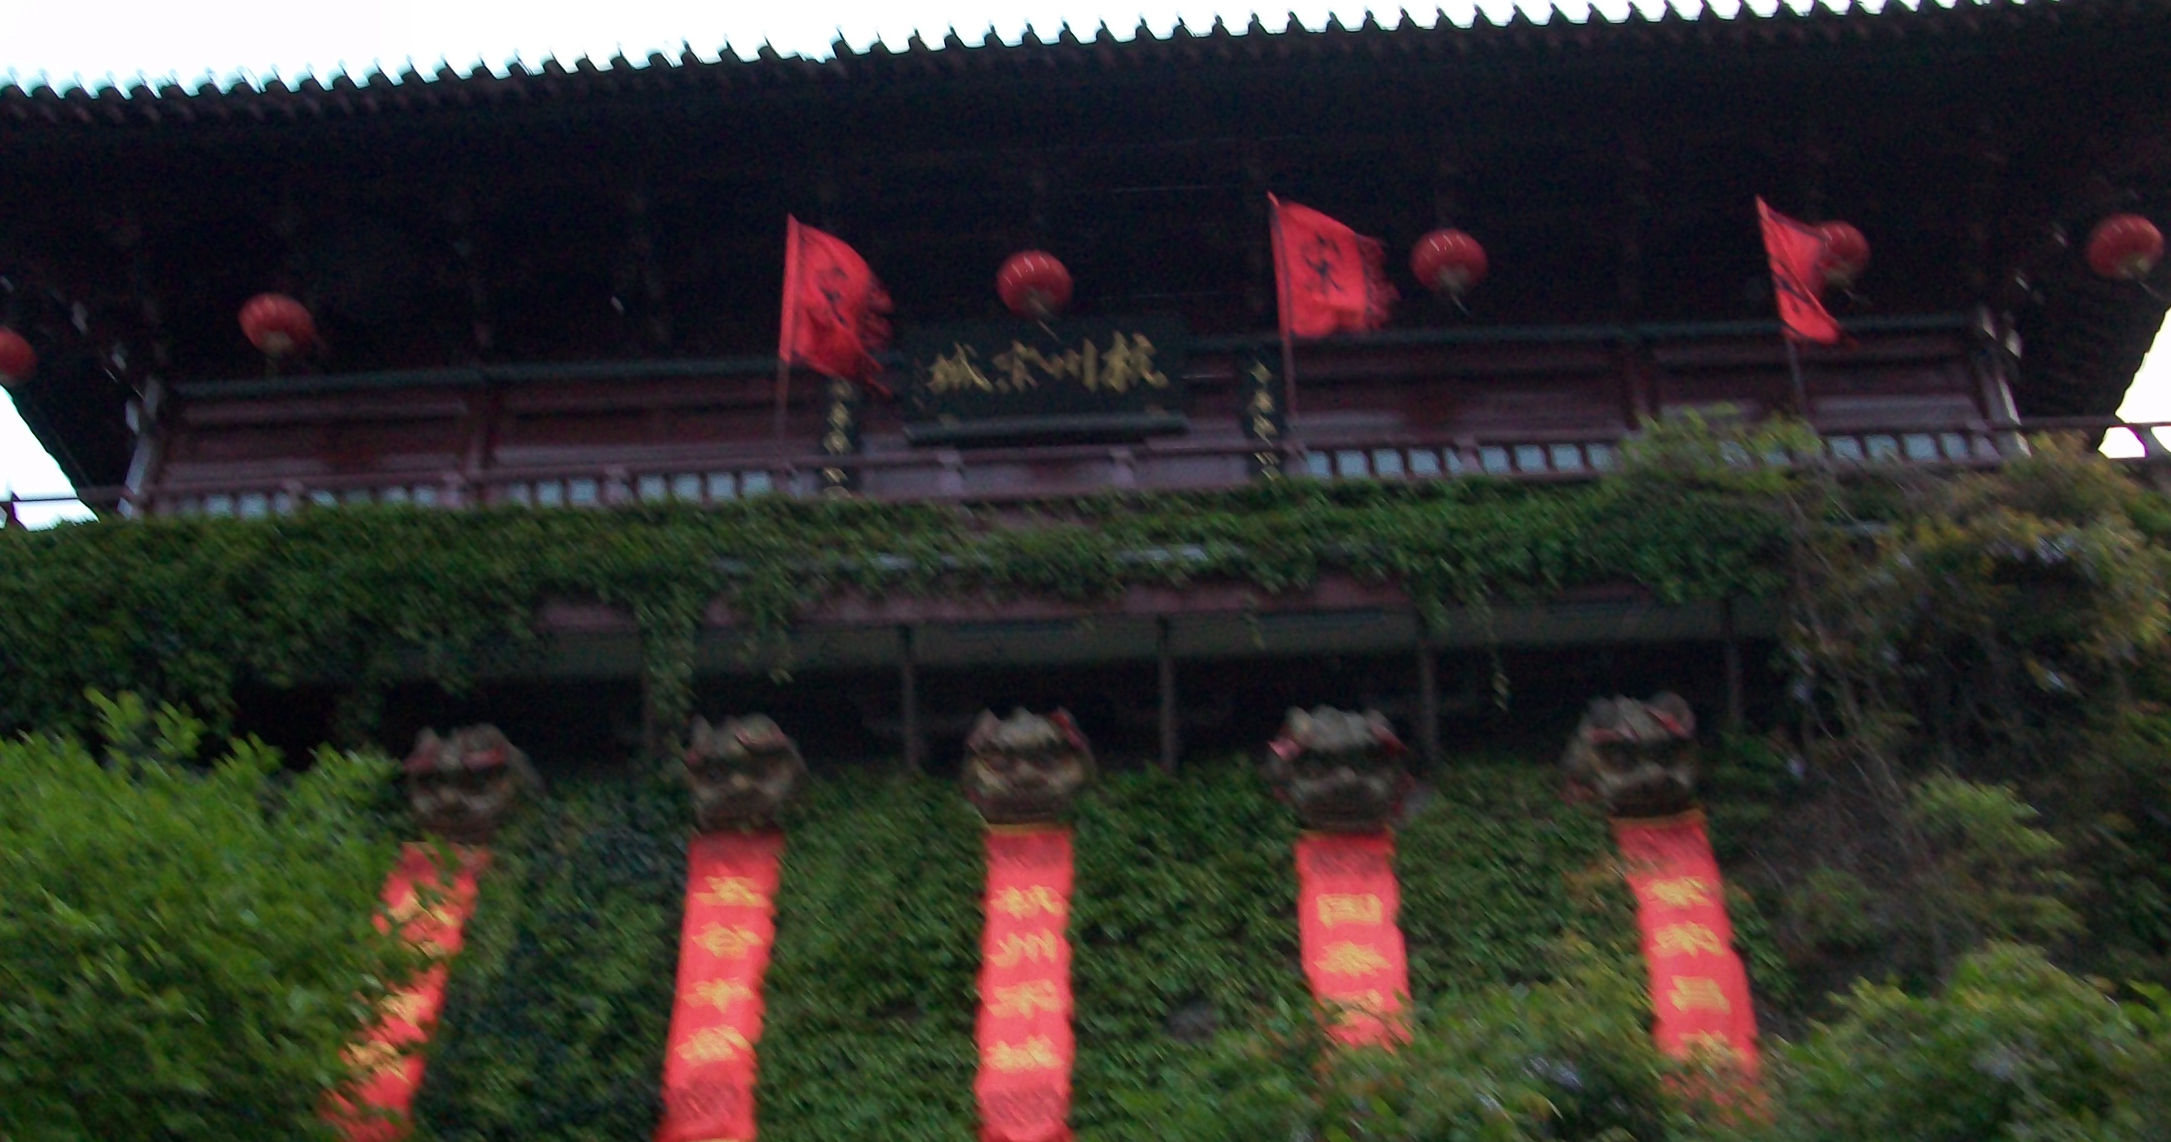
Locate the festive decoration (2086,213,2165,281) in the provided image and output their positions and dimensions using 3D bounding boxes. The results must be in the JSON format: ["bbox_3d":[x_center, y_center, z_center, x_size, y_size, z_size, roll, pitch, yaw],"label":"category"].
[{"bbox_3d":[11.080,-3.452,22.723,0.830,0.680,0.830,-2,-26,2],"label":"festive decoration"}]

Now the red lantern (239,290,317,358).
[{"bbox_3d":[-8.835,-2.682,23.334,0.830,0.680,0.830,-2,-26,2],"label":"red lantern"}]

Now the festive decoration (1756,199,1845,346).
[{"bbox_3d":[7.465,-3.121,22.292,0.978,1.741,0.600,-2,-26,2],"label":"festive decoration"}]

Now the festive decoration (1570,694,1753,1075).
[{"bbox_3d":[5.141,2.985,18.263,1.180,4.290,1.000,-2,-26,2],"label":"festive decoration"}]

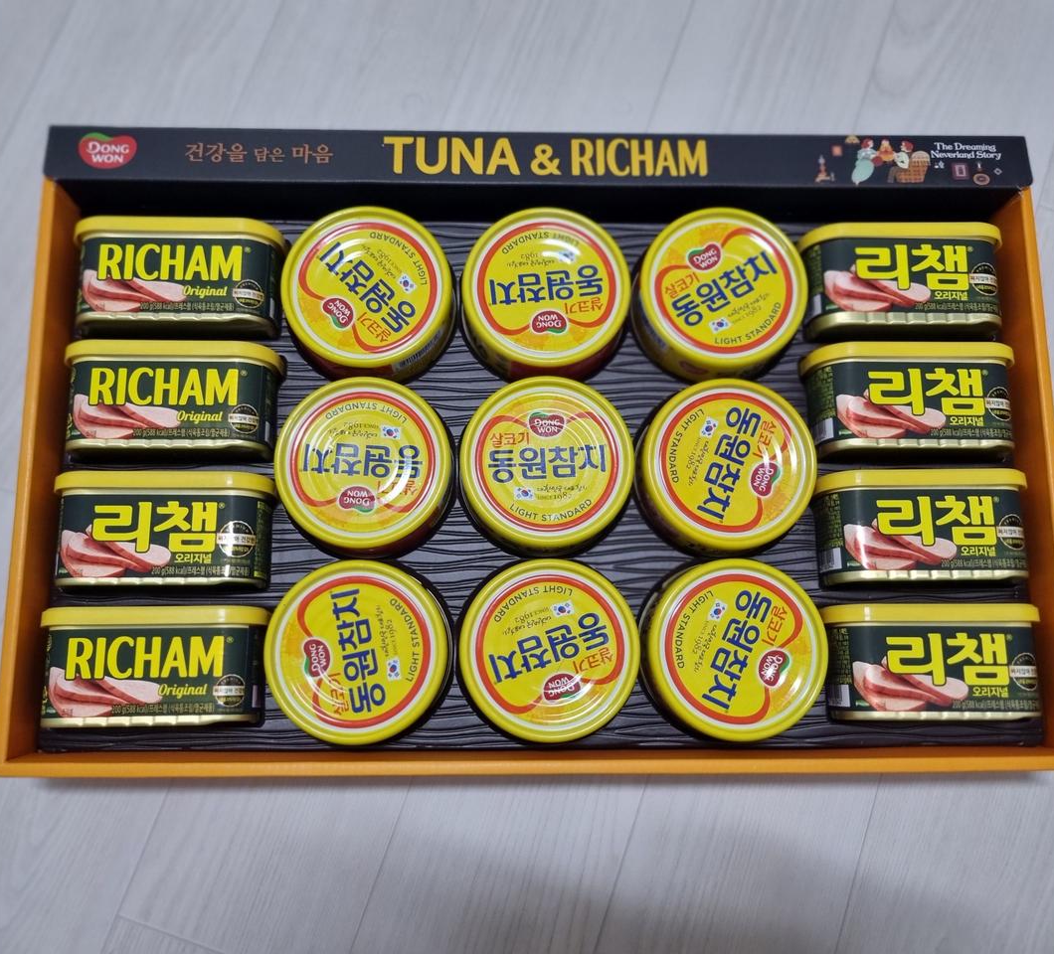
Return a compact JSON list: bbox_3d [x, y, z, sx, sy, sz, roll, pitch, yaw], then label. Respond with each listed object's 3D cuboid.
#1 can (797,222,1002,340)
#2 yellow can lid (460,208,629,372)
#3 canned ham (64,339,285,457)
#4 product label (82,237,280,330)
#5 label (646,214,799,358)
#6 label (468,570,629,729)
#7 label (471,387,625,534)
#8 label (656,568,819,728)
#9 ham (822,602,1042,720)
[{"bbox_3d":[0.186,-0.090,0.480,0.101,0.058,0.052,0,80,-2],"label":"can"},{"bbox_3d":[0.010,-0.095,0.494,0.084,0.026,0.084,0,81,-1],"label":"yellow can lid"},{"bbox_3d":[-0.181,-0.036,0.493,0.102,0.056,0.053,0,81,-1],"label":"canned ham"},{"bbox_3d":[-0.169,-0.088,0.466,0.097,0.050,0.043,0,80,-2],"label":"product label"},{"bbox_3d":[0.100,-0.096,0.488,0.076,0.009,0.076,-19,81,-4],"label":"label"},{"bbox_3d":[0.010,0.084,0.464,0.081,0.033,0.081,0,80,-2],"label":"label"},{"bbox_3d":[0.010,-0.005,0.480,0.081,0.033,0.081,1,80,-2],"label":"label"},{"bbox_3d":[0.101,0.082,0.459,0.076,0.009,0.076,21,81,2],"label":"label"},{"bbox_3d":[0.201,0.092,0.479,0.102,0.056,0.054,0,81,-1],"label":"ham"}]

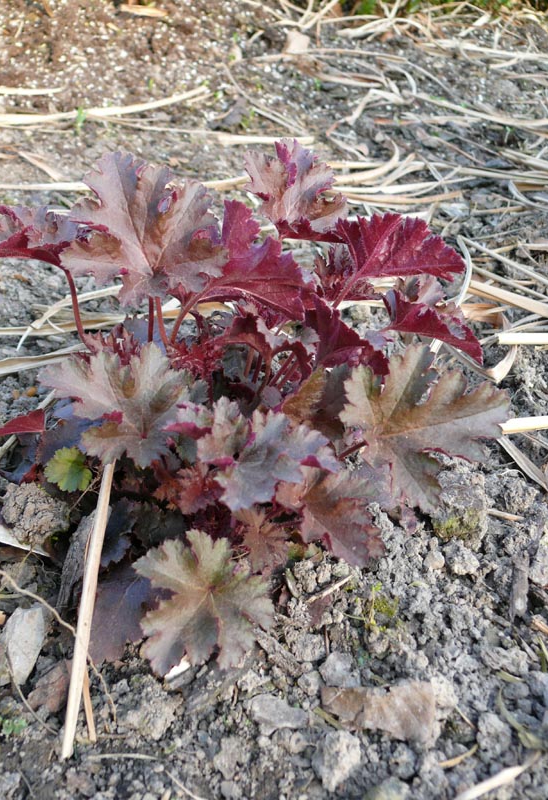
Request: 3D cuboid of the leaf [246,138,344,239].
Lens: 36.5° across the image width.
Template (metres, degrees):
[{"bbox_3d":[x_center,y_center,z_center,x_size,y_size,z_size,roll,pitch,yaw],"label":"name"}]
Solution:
[{"bbox_3d":[0.014,-0.144,0.575,0.068,0.064,0.035,0,11,0],"label":"leaf"}]

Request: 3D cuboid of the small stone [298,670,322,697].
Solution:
[{"bbox_3d":[0.019,0.152,0.446,0.013,0.010,0.011,0,36,0],"label":"small stone"}]

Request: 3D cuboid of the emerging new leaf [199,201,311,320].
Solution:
[{"bbox_3d":[-0.011,-0.087,0.520,0.066,0.060,0.050,0,36,0],"label":"emerging new leaf"}]

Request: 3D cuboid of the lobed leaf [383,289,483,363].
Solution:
[{"bbox_3d":[0.121,-0.057,0.633,0.070,0.034,0.040,13,40,16],"label":"lobed leaf"}]

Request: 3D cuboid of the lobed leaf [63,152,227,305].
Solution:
[{"bbox_3d":[-0.077,-0.102,0.505,0.096,0.088,0.035,0,1,0],"label":"lobed leaf"}]

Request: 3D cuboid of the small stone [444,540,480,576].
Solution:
[{"bbox_3d":[0.119,0.101,0.528,0.019,0.015,0.018,0,38,0],"label":"small stone"}]

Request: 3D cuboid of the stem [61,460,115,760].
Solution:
[{"bbox_3d":[-0.109,0.114,0.497,0.007,0.007,0.191,8,48,-10],"label":"stem"}]

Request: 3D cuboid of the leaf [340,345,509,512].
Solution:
[{"bbox_3d":[0.101,0.019,0.560,0.100,0.024,0.108,-13,62,-13],"label":"leaf"}]

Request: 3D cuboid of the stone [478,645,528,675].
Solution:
[{"bbox_3d":[0.131,0.148,0.474,0.027,0.012,0.016,8,39,10],"label":"stone"}]

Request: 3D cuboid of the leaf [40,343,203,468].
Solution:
[{"bbox_3d":[-0.099,0.004,0.540,0.098,0.026,0.088,-27,53,-14],"label":"leaf"}]

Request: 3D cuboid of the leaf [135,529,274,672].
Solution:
[{"bbox_3d":[-0.038,0.113,0.465,0.073,0.018,0.072,9,60,2],"label":"leaf"}]

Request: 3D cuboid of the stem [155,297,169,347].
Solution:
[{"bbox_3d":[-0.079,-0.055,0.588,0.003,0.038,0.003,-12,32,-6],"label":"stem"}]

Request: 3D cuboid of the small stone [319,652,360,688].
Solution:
[{"bbox_3d":[0.036,0.151,0.463,0.022,0.013,0.015,0,38,0],"label":"small stone"}]

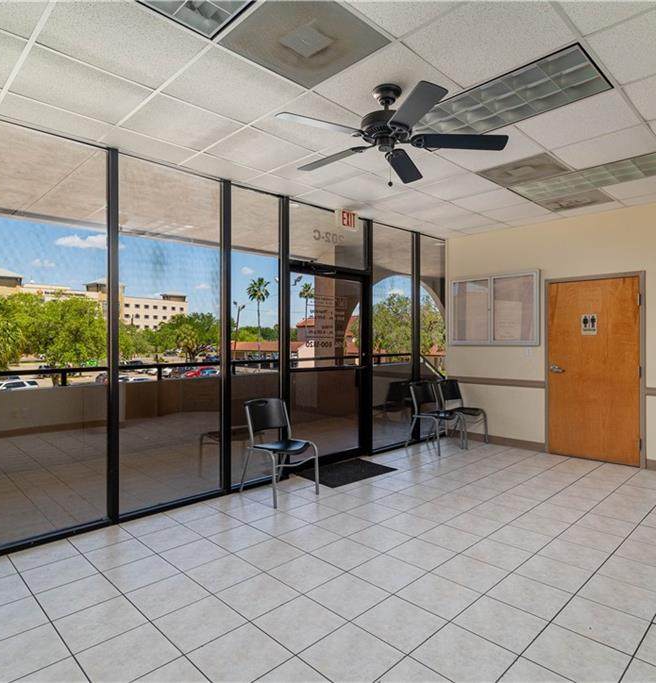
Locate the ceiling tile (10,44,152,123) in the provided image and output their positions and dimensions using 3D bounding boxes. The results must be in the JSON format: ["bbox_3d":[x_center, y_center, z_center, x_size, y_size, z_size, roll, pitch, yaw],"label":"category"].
[{"bbox_3d":[-1.408,-1.442,2.604,0.606,0.020,0.606,0,0,-44],"label":"ceiling tile"}]

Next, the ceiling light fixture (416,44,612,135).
[{"bbox_3d":[0.981,-1.439,2.745,0.590,0.070,1.190,0,1,-44],"label":"ceiling light fixture"}]

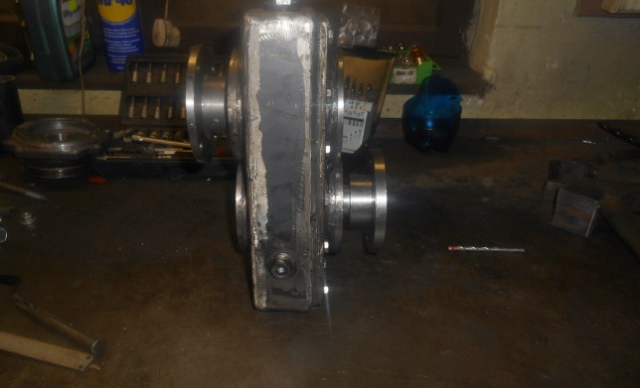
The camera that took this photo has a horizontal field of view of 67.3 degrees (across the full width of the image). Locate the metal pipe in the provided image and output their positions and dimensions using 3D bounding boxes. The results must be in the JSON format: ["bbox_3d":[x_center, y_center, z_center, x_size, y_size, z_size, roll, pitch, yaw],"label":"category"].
[{"bbox_3d":[-0.181,0.089,0.327,0.097,0.011,0.011,14,28,28],"label":"metal pipe"}]

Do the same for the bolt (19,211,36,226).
[{"bbox_3d":[-0.283,0.022,0.468,0.015,0.014,0.015,0,25,0],"label":"bolt"}]

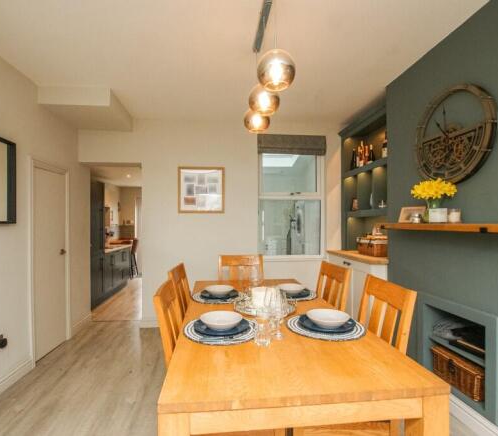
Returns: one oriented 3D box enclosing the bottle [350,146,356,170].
[{"bbox_3d":[1.332,-0.732,3.486,0.075,0.300,0.075,0,-1,-7],"label":"bottle"}]

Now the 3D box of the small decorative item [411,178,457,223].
[{"bbox_3d":[1.272,-0.120,1.873,0.230,0.300,0.260,0,-1,-6],"label":"small decorative item"}]

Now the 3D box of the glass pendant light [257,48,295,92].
[{"bbox_3d":[0.130,-0.697,1.295,0.180,0.172,0.180,0,-1,-7],"label":"glass pendant light"}]

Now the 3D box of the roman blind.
[{"bbox_3d":[0.561,-0.952,3.627,0.910,0.277,0.080,0,-1,-6],"label":"roman blind"}]

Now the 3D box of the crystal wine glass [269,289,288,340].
[{"bbox_3d":[0.142,0.456,1.305,0.080,0.220,0.080,0,-1,-6],"label":"crystal wine glass"}]

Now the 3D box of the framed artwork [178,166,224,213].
[{"bbox_3d":[-0.590,-0.345,3.426,0.575,0.570,0.030,0,-1,-7],"label":"framed artwork"}]

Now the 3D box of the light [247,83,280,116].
[{"bbox_3d":[0.095,-0.731,1.700,0.190,0.180,0.190,0,-1,-6],"label":"light"}]

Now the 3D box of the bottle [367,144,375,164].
[{"bbox_3d":[1.457,-0.730,3.246,0.080,0.290,0.080,0,-1,-7],"label":"bottle"}]

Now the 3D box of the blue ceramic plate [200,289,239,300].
[{"bbox_3d":[-0.204,0.543,1.925,0.270,0.025,0.270,0,-1,0],"label":"blue ceramic plate"}]

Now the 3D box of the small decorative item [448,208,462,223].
[{"bbox_3d":[1.291,-0.014,1.715,0.070,0.085,0.070,0,-1,-7],"label":"small decorative item"}]

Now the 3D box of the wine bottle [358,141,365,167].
[{"bbox_3d":[1.355,-0.747,3.286,0.080,0.325,0.080,0,-1,-7],"label":"wine bottle"}]

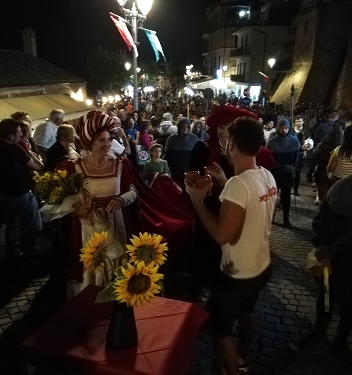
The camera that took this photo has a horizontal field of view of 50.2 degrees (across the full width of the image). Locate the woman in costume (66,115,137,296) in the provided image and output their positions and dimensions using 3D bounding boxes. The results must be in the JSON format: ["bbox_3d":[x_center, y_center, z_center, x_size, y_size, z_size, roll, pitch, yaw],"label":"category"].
[{"bbox_3d":[-0.710,0.194,3.675,0.600,1.840,0.500,-5,14,-20],"label":"woman in costume"}]

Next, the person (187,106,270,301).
[{"bbox_3d":[0.516,0.174,3.691,0.700,1.870,0.520,-1,13,-6],"label":"person"}]

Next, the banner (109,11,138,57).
[{"bbox_3d":[-1.311,-3.796,9.376,0.350,1.040,0.850,12,18,40],"label":"banner"}]

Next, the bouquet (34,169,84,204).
[{"bbox_3d":[-1.093,-0.049,3.463,0.420,0.310,0.340,-3,14,-11],"label":"bouquet"}]

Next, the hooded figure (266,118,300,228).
[{"bbox_3d":[1.656,-0.227,5.785,0.530,1.680,0.420,3,14,11],"label":"hooded figure"}]

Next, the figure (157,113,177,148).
[{"bbox_3d":[-0.173,-0.672,7.653,0.500,1.680,0.380,1,13,6],"label":"figure"}]

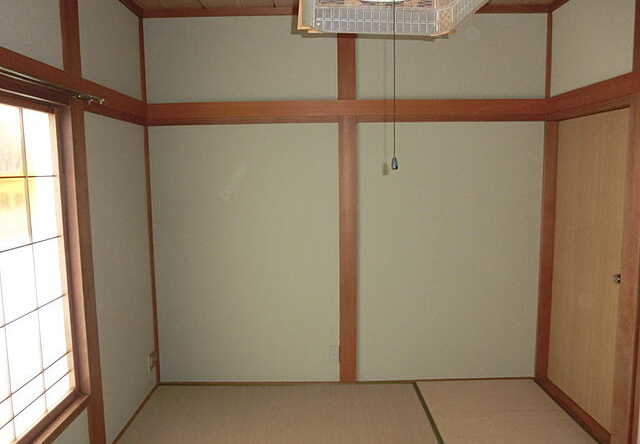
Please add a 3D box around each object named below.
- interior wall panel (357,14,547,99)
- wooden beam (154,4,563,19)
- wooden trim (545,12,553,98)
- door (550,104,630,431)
[{"bbox_3d":[0.857,-1.067,3.016,1.227,0.528,0.040,-1,6,0],"label":"interior wall panel"},{"bbox_3d":[0.166,-1.347,2.946,2.643,0.060,0.045,-1,6,0],"label":"wooden beam"},{"bbox_3d":[1.482,-1.069,2.984,0.028,0.533,0.030,-1,6,0],"label":"wooden trim"},{"bbox_3d":[1.600,0.263,2.762,0.036,1.765,0.760,-1,6,0],"label":"door"}]

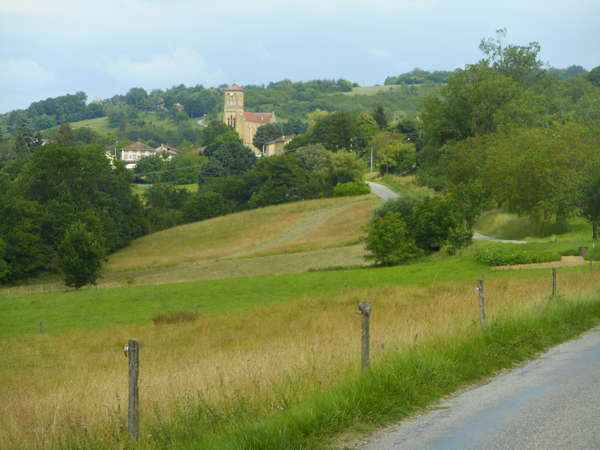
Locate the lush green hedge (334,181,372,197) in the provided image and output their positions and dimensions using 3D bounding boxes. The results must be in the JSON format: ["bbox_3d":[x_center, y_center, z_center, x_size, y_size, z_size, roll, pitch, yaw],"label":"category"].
[{"bbox_3d":[8.870,-6.290,400.000,6.200,2.600,2.800,0,0,0],"label":"lush green hedge"}]

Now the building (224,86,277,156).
[{"bbox_3d":[-18.480,-38.430,850.000,10.000,25.500,28.000,0,0,20],"label":"building"}]

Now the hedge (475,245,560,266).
[{"bbox_3d":[14.050,1.970,150.000,5.400,1.350,1.800,0,0,-15],"label":"hedge"}]

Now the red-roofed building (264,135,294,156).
[{"bbox_3d":[-6.970,-27.040,790.000,9.000,7.500,10.000,0,0,25],"label":"red-roofed building"}]

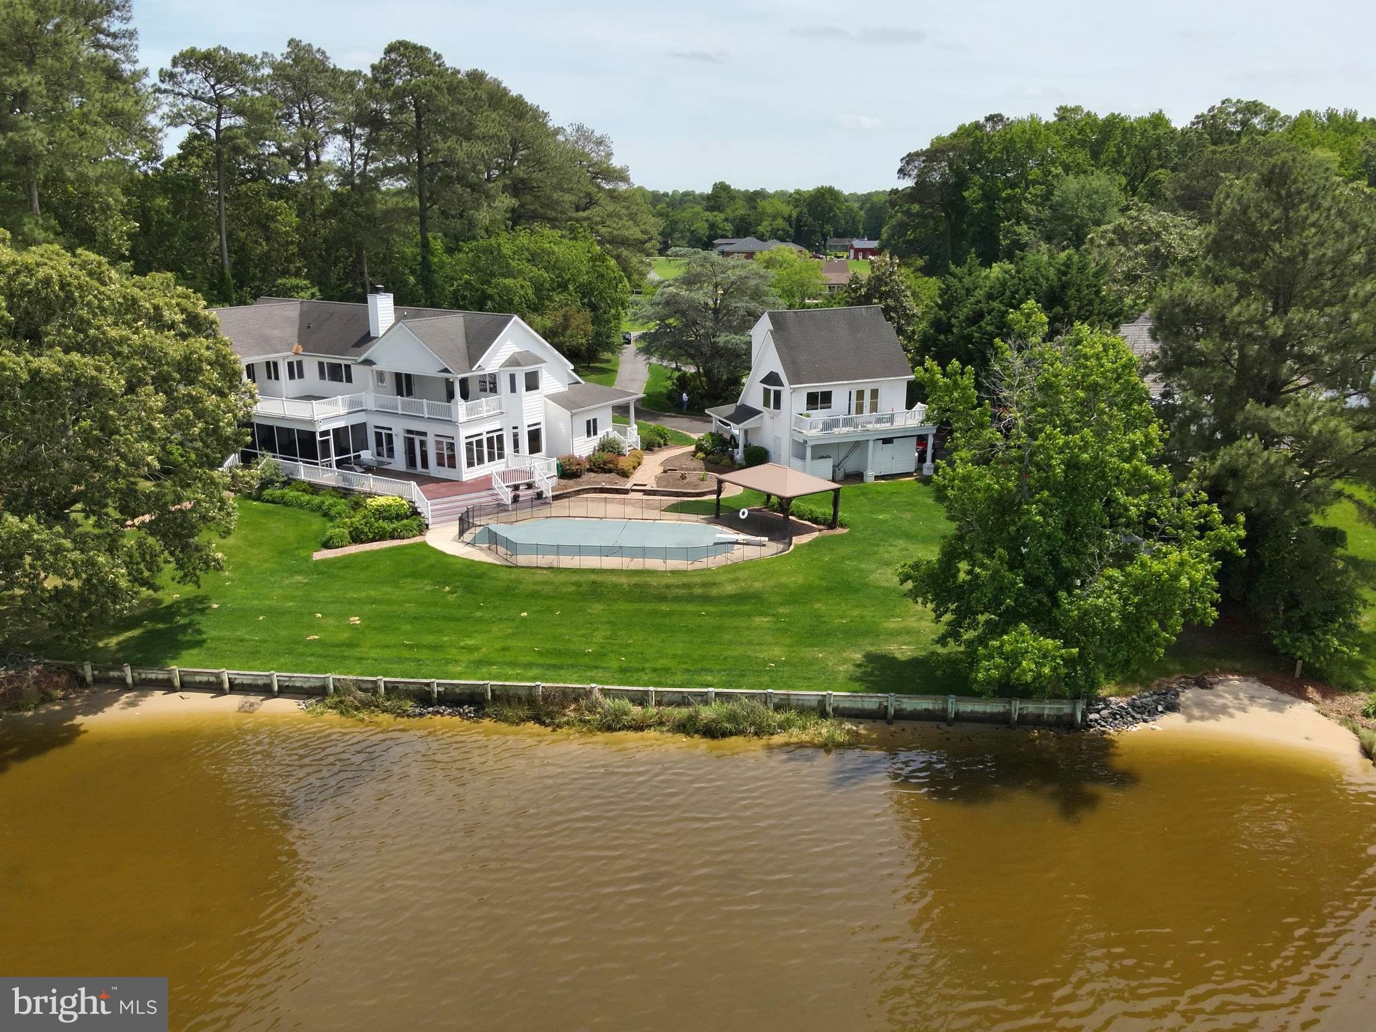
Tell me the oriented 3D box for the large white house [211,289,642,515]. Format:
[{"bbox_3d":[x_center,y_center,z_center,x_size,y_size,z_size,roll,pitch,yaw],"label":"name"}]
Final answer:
[{"bbox_3d":[-21.328,-10.066,67.689,28.500,11.200,21.500,10,20,29],"label":"large white house"}]

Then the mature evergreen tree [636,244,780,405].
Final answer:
[{"bbox_3d":[1.749,-17.847,88.689,13.190,13.650,13.190,0,17,0],"label":"mature evergreen tree"}]

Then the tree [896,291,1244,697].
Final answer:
[{"bbox_3d":[16.380,-1.663,40.834,14.060,14.630,14.060,0,17,0],"label":"tree"}]

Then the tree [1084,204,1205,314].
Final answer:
[{"bbox_3d":[46.702,-22.748,97.640,12.320,17.720,12.320,0,17,0],"label":"tree"}]

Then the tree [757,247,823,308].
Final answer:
[{"bbox_3d":[18.428,-42.859,173.066,12.090,11.530,12.090,0,17,0],"label":"tree"}]

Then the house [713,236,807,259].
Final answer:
[{"bbox_3d":[23.980,-86.352,308.251,31.000,7.410,17.000,1,17,5],"label":"house"}]

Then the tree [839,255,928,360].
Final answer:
[{"bbox_3d":[17.161,-15.938,82.999,7.670,13.360,7.670,0,17,0],"label":"tree"}]

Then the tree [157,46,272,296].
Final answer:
[{"bbox_3d":[-43.331,-26.927,89.019,10.730,30.800,10.730,0,17,0],"label":"tree"}]

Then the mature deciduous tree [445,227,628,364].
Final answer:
[{"bbox_3d":[-16.572,-23.671,104.682,19.450,15.310,19.450,0,17,0],"label":"mature deciduous tree"}]

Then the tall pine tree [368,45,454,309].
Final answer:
[{"bbox_3d":[-24.749,-26.718,88.036,8.130,30.980,8.130,0,17,0],"label":"tall pine tree"}]

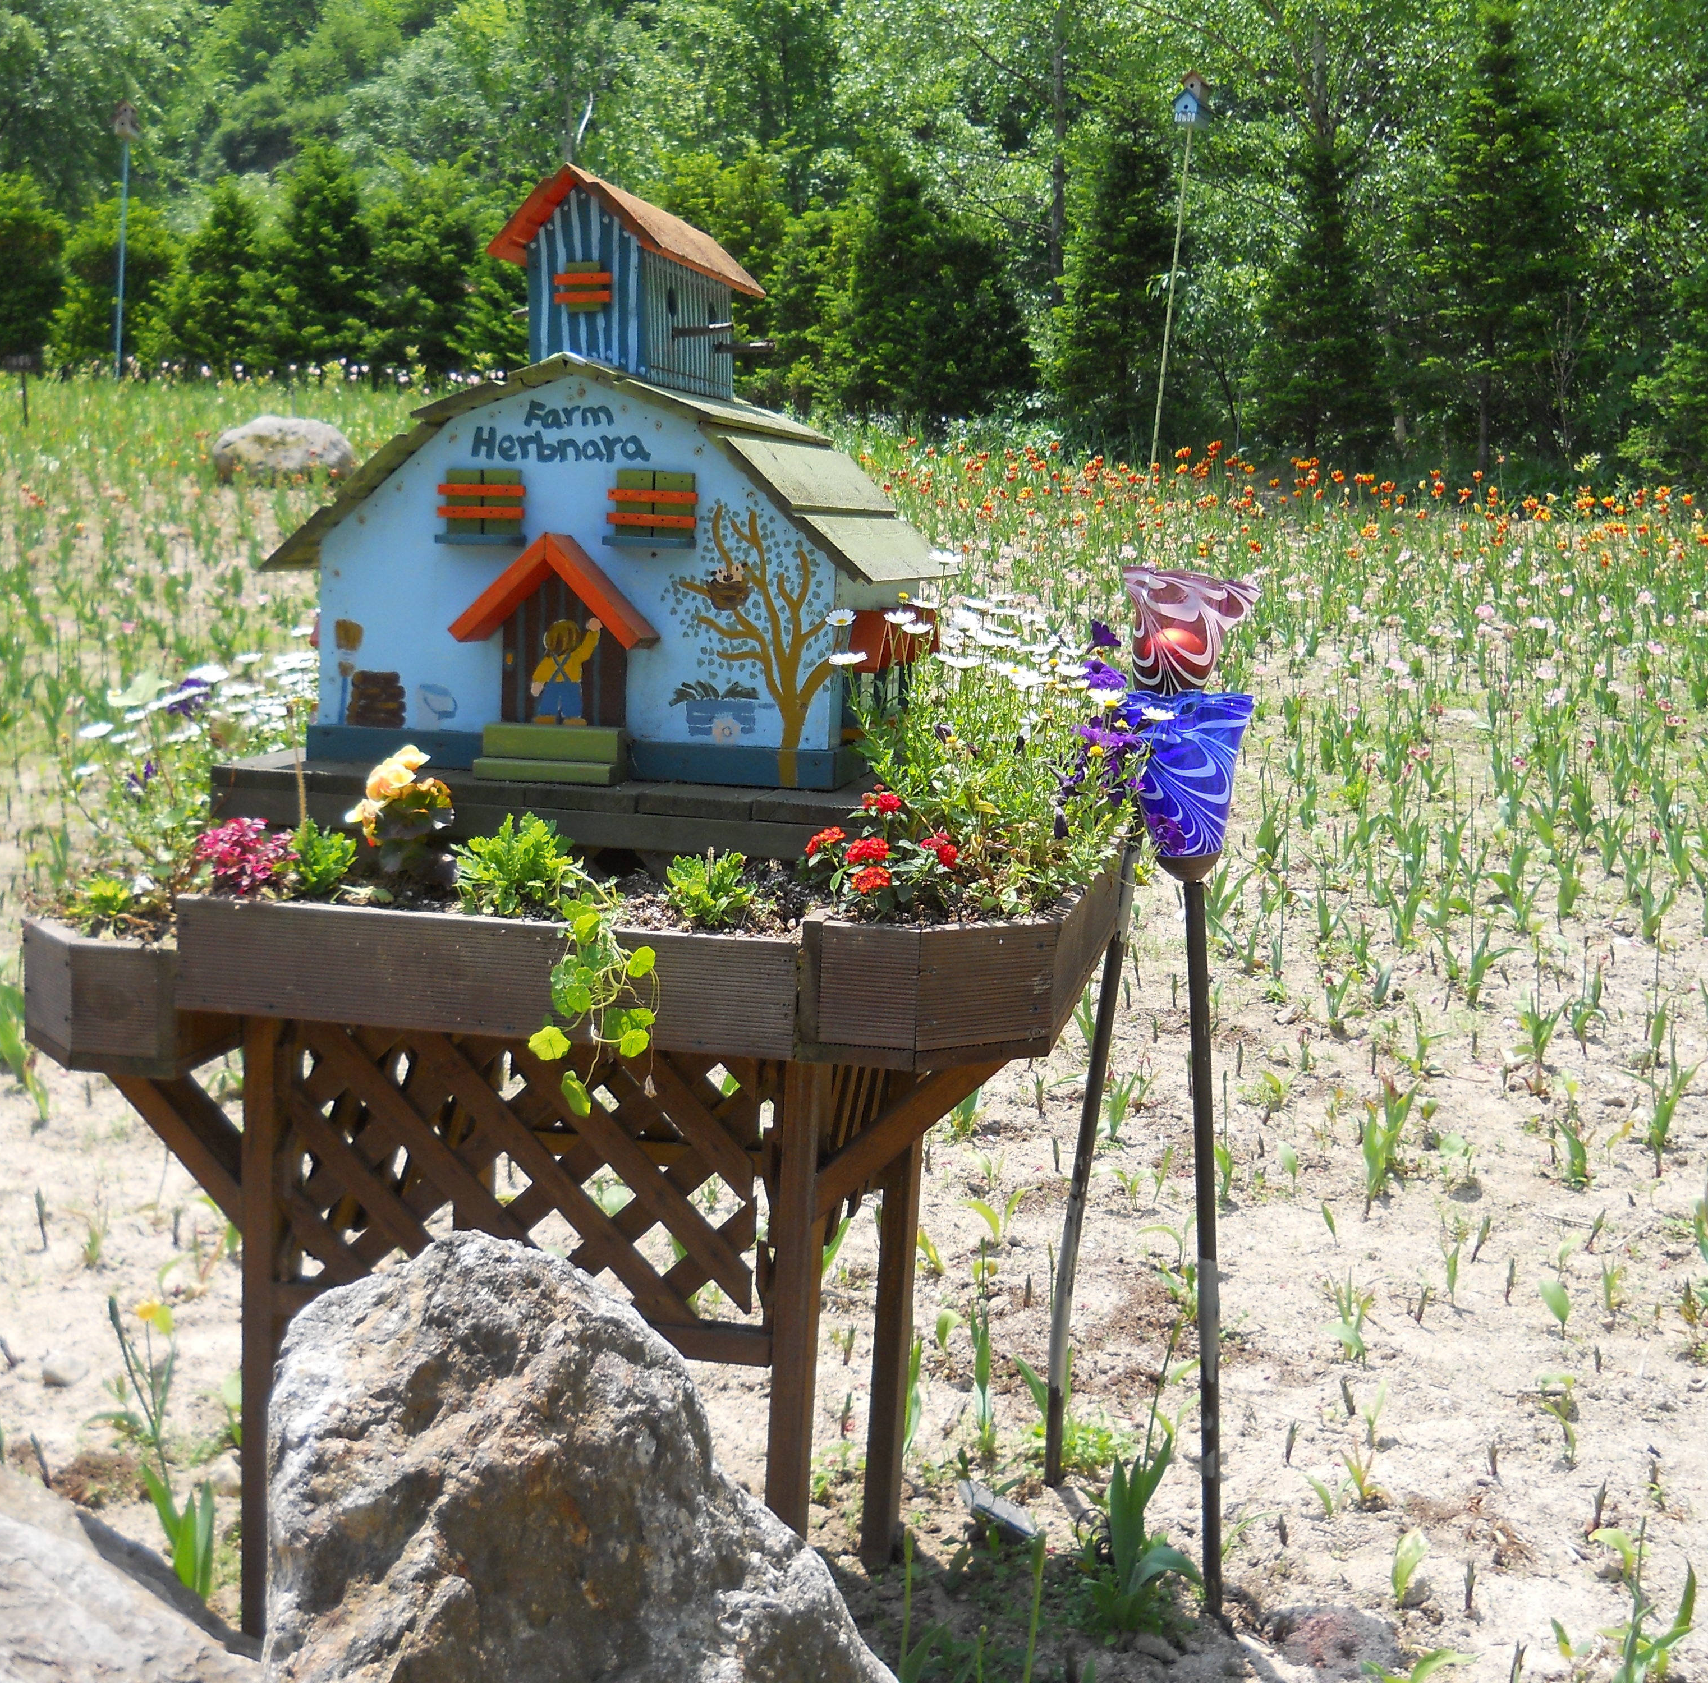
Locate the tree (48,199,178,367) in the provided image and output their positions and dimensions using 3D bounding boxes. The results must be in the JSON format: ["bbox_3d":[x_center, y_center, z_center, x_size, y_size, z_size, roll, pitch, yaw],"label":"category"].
[{"bbox_3d":[-8.646,-6.477,28.000,1.550,2.050,1.550,0,8,-17],"label":"tree"}]

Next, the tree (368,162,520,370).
[{"bbox_3d":[-4.758,-6.661,28.000,1.800,2.500,1.750,1,7,-10],"label":"tree"}]

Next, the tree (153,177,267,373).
[{"bbox_3d":[-6.706,-5.893,25.000,1.260,2.050,1.260,1,7,0],"label":"tree"}]

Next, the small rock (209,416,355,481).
[{"bbox_3d":[-4.003,-2.744,16.800,1.000,0.480,0.750,0,7,-13],"label":"small rock"}]

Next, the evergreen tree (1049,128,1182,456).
[{"bbox_3d":[1.986,-4.153,18.300,1.020,2.570,1.020,1,7,0],"label":"evergreen tree"}]

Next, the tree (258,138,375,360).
[{"bbox_3d":[-5.574,-6.036,24.800,1.270,2.410,1.270,1,7,0],"label":"tree"}]

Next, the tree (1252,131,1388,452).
[{"bbox_3d":[3.467,-4.007,17.800,1.040,2.430,1.040,1,7,0],"label":"tree"}]

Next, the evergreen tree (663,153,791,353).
[{"bbox_3d":[-1.279,-5.697,23.800,1.320,2.370,1.320,1,7,0],"label":"evergreen tree"}]

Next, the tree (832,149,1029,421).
[{"bbox_3d":[0.763,-5.552,24.000,2.000,2.750,1.950,2,7,2],"label":"tree"}]

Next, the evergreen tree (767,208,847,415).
[{"bbox_3d":[-0.440,-4.761,21.500,0.900,1.930,0.900,1,7,0],"label":"evergreen tree"}]

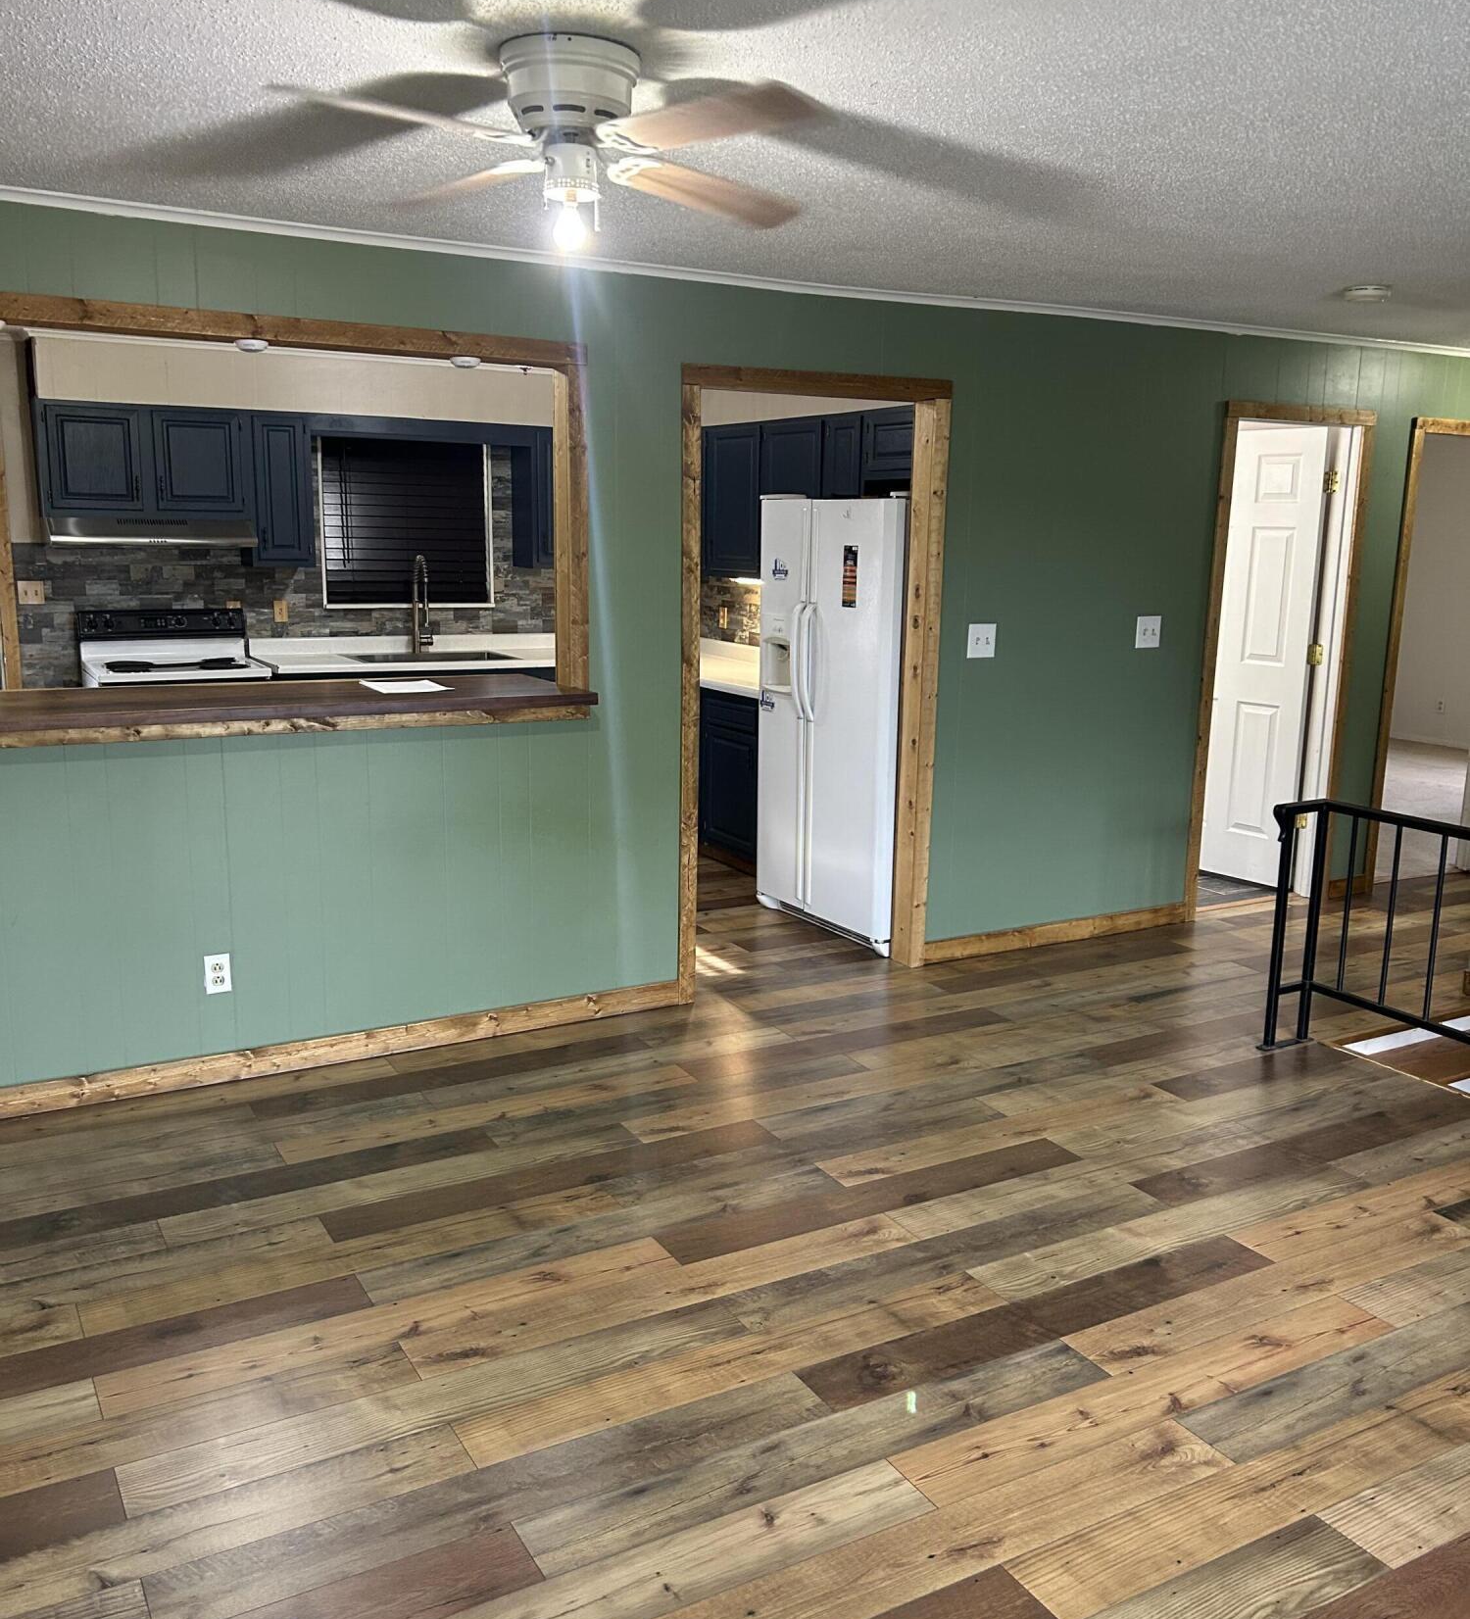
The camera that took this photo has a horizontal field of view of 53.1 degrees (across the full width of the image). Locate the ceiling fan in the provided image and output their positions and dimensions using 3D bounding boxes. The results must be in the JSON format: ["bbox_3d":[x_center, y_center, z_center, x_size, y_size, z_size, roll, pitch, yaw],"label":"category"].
[{"bbox_3d":[-0.291,-1.158,2.600,1.130,0.320,1.130,-5,13,-30],"label":"ceiling fan"}]

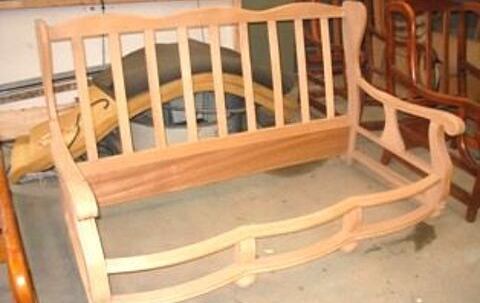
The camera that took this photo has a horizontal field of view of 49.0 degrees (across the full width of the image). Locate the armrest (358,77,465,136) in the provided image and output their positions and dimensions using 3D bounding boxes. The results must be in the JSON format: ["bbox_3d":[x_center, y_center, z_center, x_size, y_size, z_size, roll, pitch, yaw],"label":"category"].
[{"bbox_3d":[0.885,-0.253,2.796,0.082,0.111,0.741,-11,28,-25],"label":"armrest"}]

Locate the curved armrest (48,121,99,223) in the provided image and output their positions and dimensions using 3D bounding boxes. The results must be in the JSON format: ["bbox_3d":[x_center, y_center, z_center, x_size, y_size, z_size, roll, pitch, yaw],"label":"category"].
[{"bbox_3d":[-0.670,0.049,2.067,0.082,0.111,0.741,-11,28,-25],"label":"curved armrest"}]

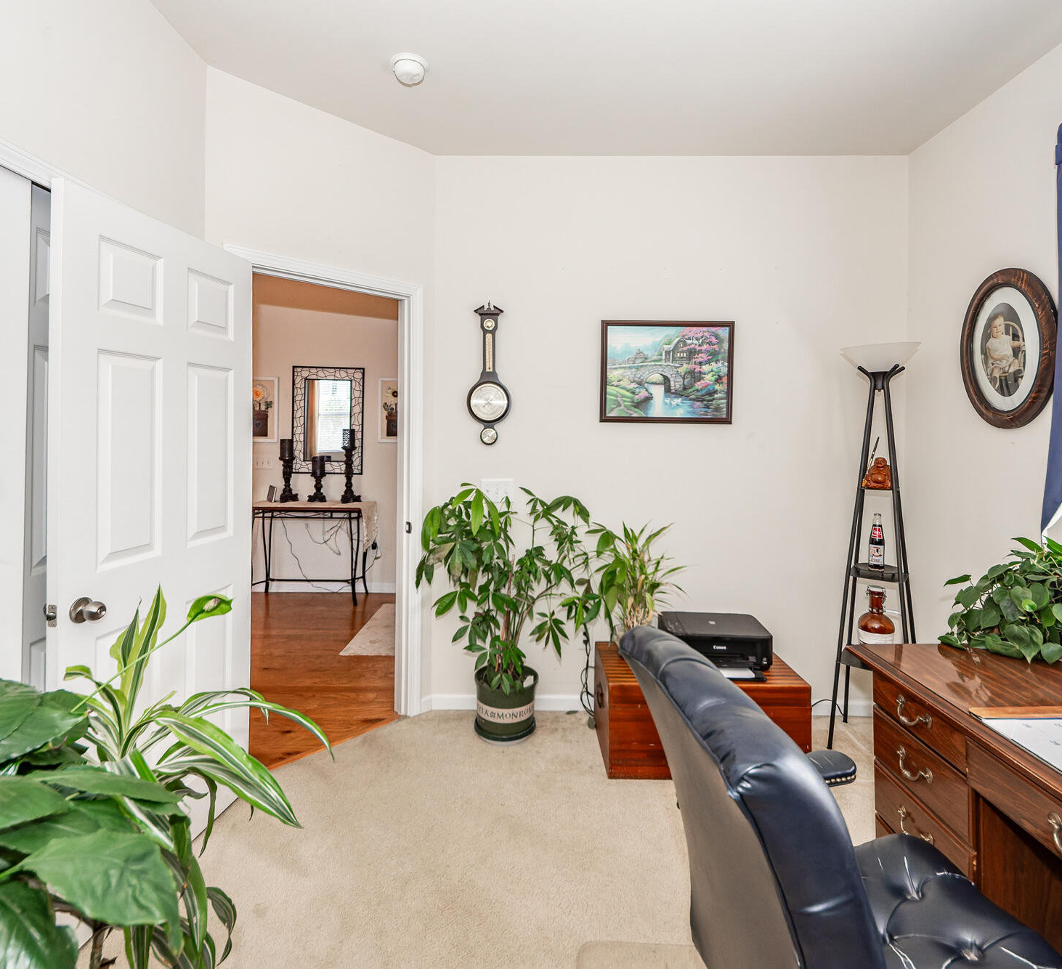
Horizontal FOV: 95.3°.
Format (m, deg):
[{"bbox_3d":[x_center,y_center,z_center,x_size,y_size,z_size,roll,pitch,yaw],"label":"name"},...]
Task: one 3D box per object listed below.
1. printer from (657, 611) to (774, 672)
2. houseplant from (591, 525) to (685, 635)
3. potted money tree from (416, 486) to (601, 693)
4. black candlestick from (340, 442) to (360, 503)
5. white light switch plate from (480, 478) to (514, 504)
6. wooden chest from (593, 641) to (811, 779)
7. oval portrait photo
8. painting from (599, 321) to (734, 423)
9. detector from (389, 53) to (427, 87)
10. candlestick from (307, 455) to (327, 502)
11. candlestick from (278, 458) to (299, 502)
[{"bbox_3d":[0.830,0.709,2.246,0.450,0.152,0.300,1,5,5],"label":"printer"},{"bbox_3d":[0.464,0.465,2.130,0.390,0.580,0.360,0,3,0],"label":"houseplant"},{"bbox_3d":[-0.105,0.465,2.150,0.810,0.950,0.580,0,5,0],"label":"potted money tree"},{"bbox_3d":[-1.501,-0.113,4.030,0.150,0.555,0.150,0,5,0],"label":"black candlestick"},{"bbox_3d":[-0.166,0.034,2.400,0.162,0.116,0.009,0,5,0],"label":"white light switch plate"},{"bbox_3d":[0.724,0.995,2.160,0.810,0.405,0.385,0,5,0],"label":"wooden chest"},{"bbox_3d":[1.842,-0.527,1.885,0.035,0.610,0.385,0,3,0],"label":"oval portrait photo"},{"bbox_3d":[0.668,-0.550,2.375,0.648,0.497,0.027,0,3,0],"label":"painting"},{"bbox_3d":[-0.451,-1.541,1.810,0.142,0.045,0.142,0,3,0],"label":"detector"},{"bbox_3d":[-1.798,-0.046,4.070,0.145,0.395,0.145,0,5,0],"label":"candlestick"},{"bbox_3d":[-2.010,-0.038,4.030,0.155,0.365,0.150,0,3,0],"label":"candlestick"}]

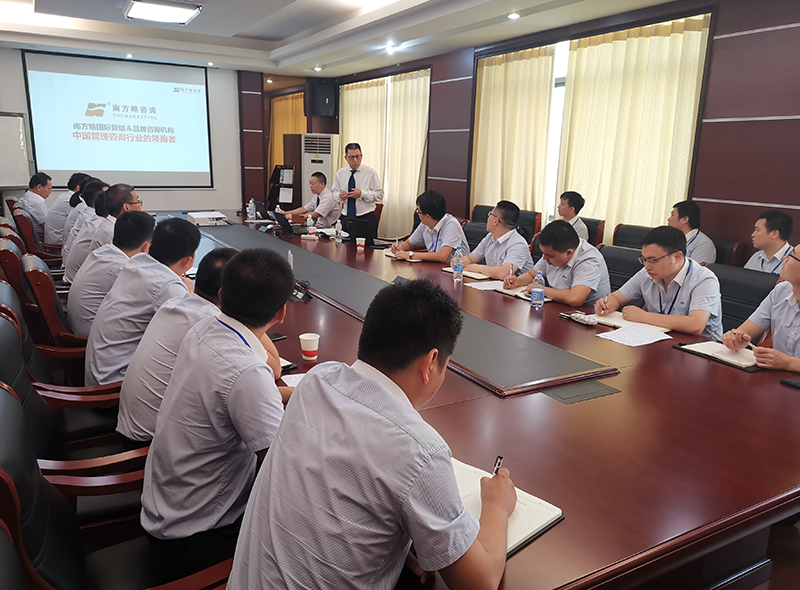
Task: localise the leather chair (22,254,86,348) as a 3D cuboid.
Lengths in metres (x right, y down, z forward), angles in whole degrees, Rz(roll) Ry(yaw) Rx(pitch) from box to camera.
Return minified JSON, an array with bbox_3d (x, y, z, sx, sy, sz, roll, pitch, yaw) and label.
[{"bbox_3d":[-1.472,0.297,3.151,0.660,1.030,0.630,-6,14,-30],"label":"leather chair"}]

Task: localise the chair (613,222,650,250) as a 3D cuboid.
[{"bbox_3d":[1.685,-0.029,4.994,0.660,1.030,0.620,-6,14,-30],"label":"chair"}]

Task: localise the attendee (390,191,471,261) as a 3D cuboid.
[{"bbox_3d":[0.279,-0.195,4.987,0.720,1.270,0.550,-4,14,-25],"label":"attendee"}]

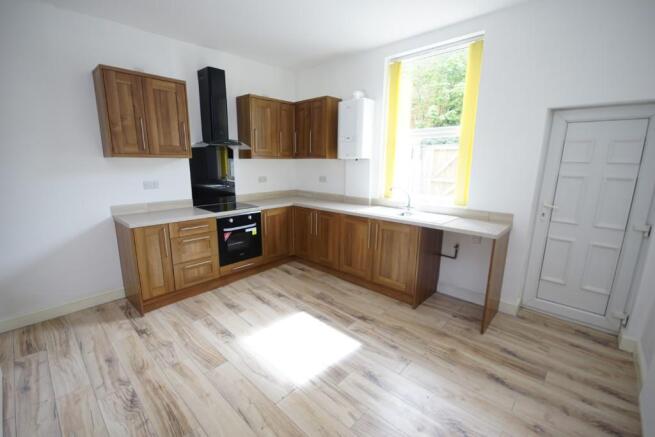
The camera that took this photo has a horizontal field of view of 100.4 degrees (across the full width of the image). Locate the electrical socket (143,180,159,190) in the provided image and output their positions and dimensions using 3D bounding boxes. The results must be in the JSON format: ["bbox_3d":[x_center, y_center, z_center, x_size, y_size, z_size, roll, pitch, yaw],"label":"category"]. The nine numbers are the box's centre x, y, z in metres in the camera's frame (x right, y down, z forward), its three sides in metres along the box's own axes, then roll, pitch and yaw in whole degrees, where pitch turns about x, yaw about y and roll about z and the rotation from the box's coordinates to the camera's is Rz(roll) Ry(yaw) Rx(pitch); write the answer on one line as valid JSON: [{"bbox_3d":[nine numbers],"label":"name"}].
[{"bbox_3d":[-1.977,-0.368,3.071,0.012,0.086,0.147,11,15,41],"label":"electrical socket"}]

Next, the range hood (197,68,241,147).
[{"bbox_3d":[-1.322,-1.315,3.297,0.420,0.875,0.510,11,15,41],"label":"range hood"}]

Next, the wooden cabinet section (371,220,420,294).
[{"bbox_3d":[0.901,0.371,3.126,0.507,0.721,0.560,10,15,42],"label":"wooden cabinet section"}]

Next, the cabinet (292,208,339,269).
[{"bbox_3d":[0.018,0.201,3.885,0.882,0.722,0.575,11,15,41],"label":"cabinet"}]

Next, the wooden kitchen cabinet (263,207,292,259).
[{"bbox_3d":[-0.882,0.179,3.966,0.575,0.722,0.532,11,15,41],"label":"wooden kitchen cabinet"}]

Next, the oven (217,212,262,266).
[{"bbox_3d":[-1.243,0.211,3.537,0.550,0.592,0.595,11,15,41],"label":"oven"}]

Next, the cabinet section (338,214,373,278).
[{"bbox_3d":[0.532,0.302,3.459,0.496,0.721,0.560,10,15,42],"label":"cabinet section"}]

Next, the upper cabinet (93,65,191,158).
[{"bbox_3d":[-1.866,-1.038,2.827,0.314,0.795,0.723,11,15,41],"label":"upper cabinet"}]

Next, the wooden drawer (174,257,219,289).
[{"bbox_3d":[-1.599,0.558,3.184,0.495,0.277,0.495,11,15,41],"label":"wooden drawer"}]

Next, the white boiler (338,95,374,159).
[{"bbox_3d":[0.368,-1.133,3.538,0.365,0.715,0.250,11,15,41],"label":"white boiler"}]

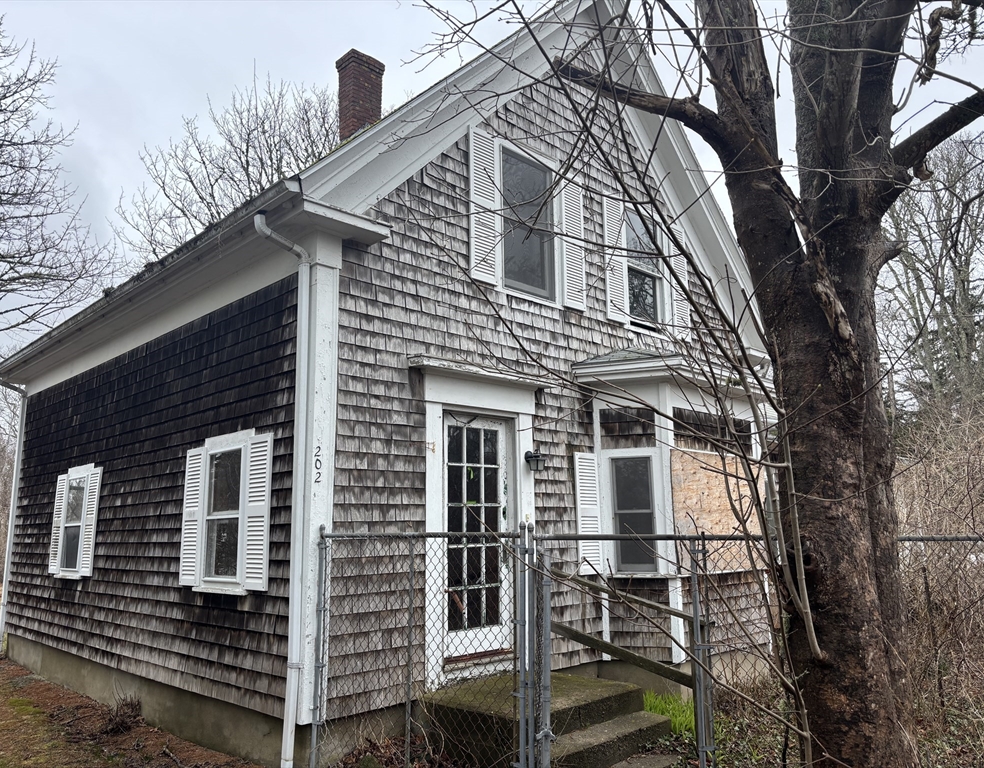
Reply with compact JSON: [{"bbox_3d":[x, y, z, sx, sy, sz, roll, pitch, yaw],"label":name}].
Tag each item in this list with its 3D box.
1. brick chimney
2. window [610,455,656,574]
[{"bbox_3d":[-2.060,-4.412,12.065,0.630,1.350,0.455,10,-15,-44],"label":"brick chimney"},{"bbox_3d":[1.405,1.283,7.591,0.401,1.120,0.090,-4,-11,17],"label":"window"}]

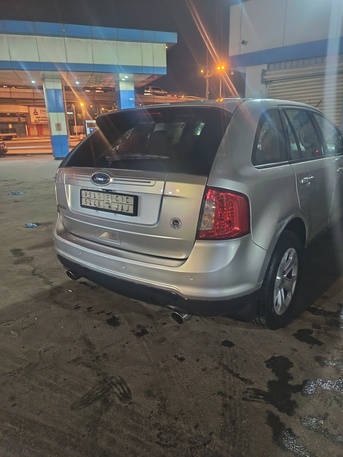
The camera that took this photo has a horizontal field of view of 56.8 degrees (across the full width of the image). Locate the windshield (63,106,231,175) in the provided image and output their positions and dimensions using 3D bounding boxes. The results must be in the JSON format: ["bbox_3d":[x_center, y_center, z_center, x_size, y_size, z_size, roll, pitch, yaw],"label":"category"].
[{"bbox_3d":[-0.282,-0.571,2.135,1.360,0.480,0.140,10,-21,37],"label":"windshield"}]

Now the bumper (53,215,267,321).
[{"bbox_3d":[-0.319,0.196,2.271,1.880,0.600,0.530,10,19,37],"label":"bumper"}]

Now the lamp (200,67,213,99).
[{"bbox_3d":[4.913,-16.401,45.055,1.800,11.340,0.500,-1,15,0],"label":"lamp"}]

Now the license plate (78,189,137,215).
[{"bbox_3d":[-0.413,-0.174,2.061,0.545,0.128,0.025,10,13,37],"label":"license plate"}]

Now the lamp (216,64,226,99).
[{"bbox_3d":[6.636,-15.852,42.892,1.500,11.316,0.500,-1,15,0],"label":"lamp"}]

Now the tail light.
[{"bbox_3d":[0.289,-0.076,1.670,0.235,0.285,0.225,10,19,37],"label":"tail light"}]

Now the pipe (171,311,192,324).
[{"bbox_3d":[0.079,0.528,1.957,0.080,0.080,0.140,10,19,37],"label":"pipe"}]

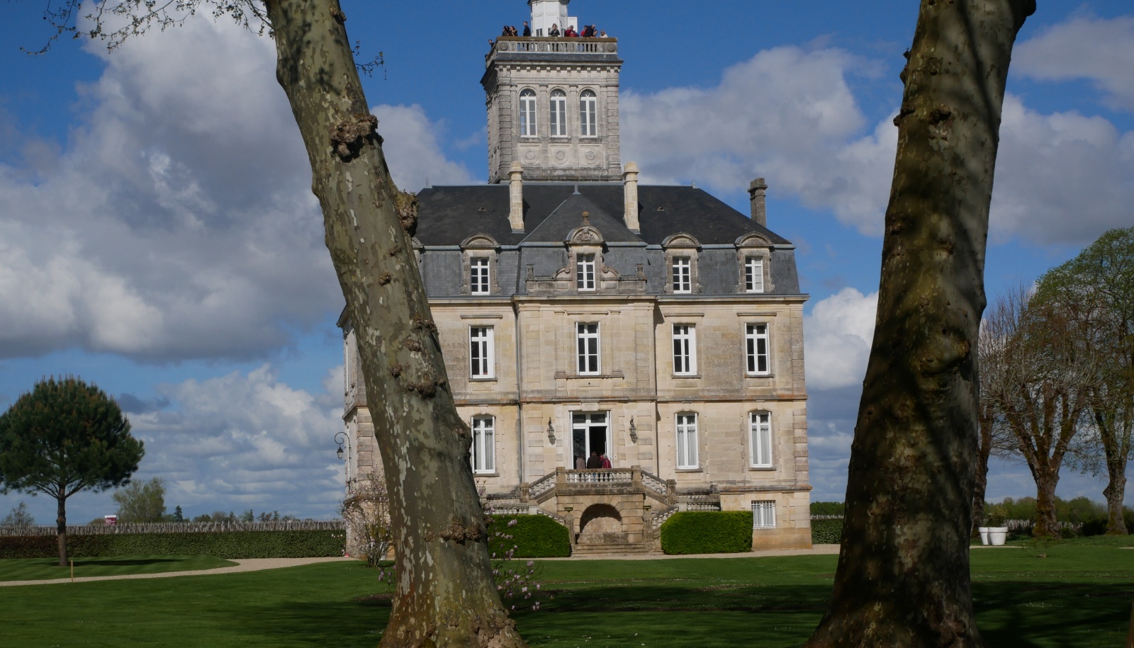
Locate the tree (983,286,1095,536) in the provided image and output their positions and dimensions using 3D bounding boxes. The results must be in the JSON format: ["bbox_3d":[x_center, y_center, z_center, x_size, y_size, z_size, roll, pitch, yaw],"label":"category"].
[{"bbox_3d":[25.970,4.768,107.630,6.300,13.761,6.300,-1,-5,-9],"label":"tree"}]

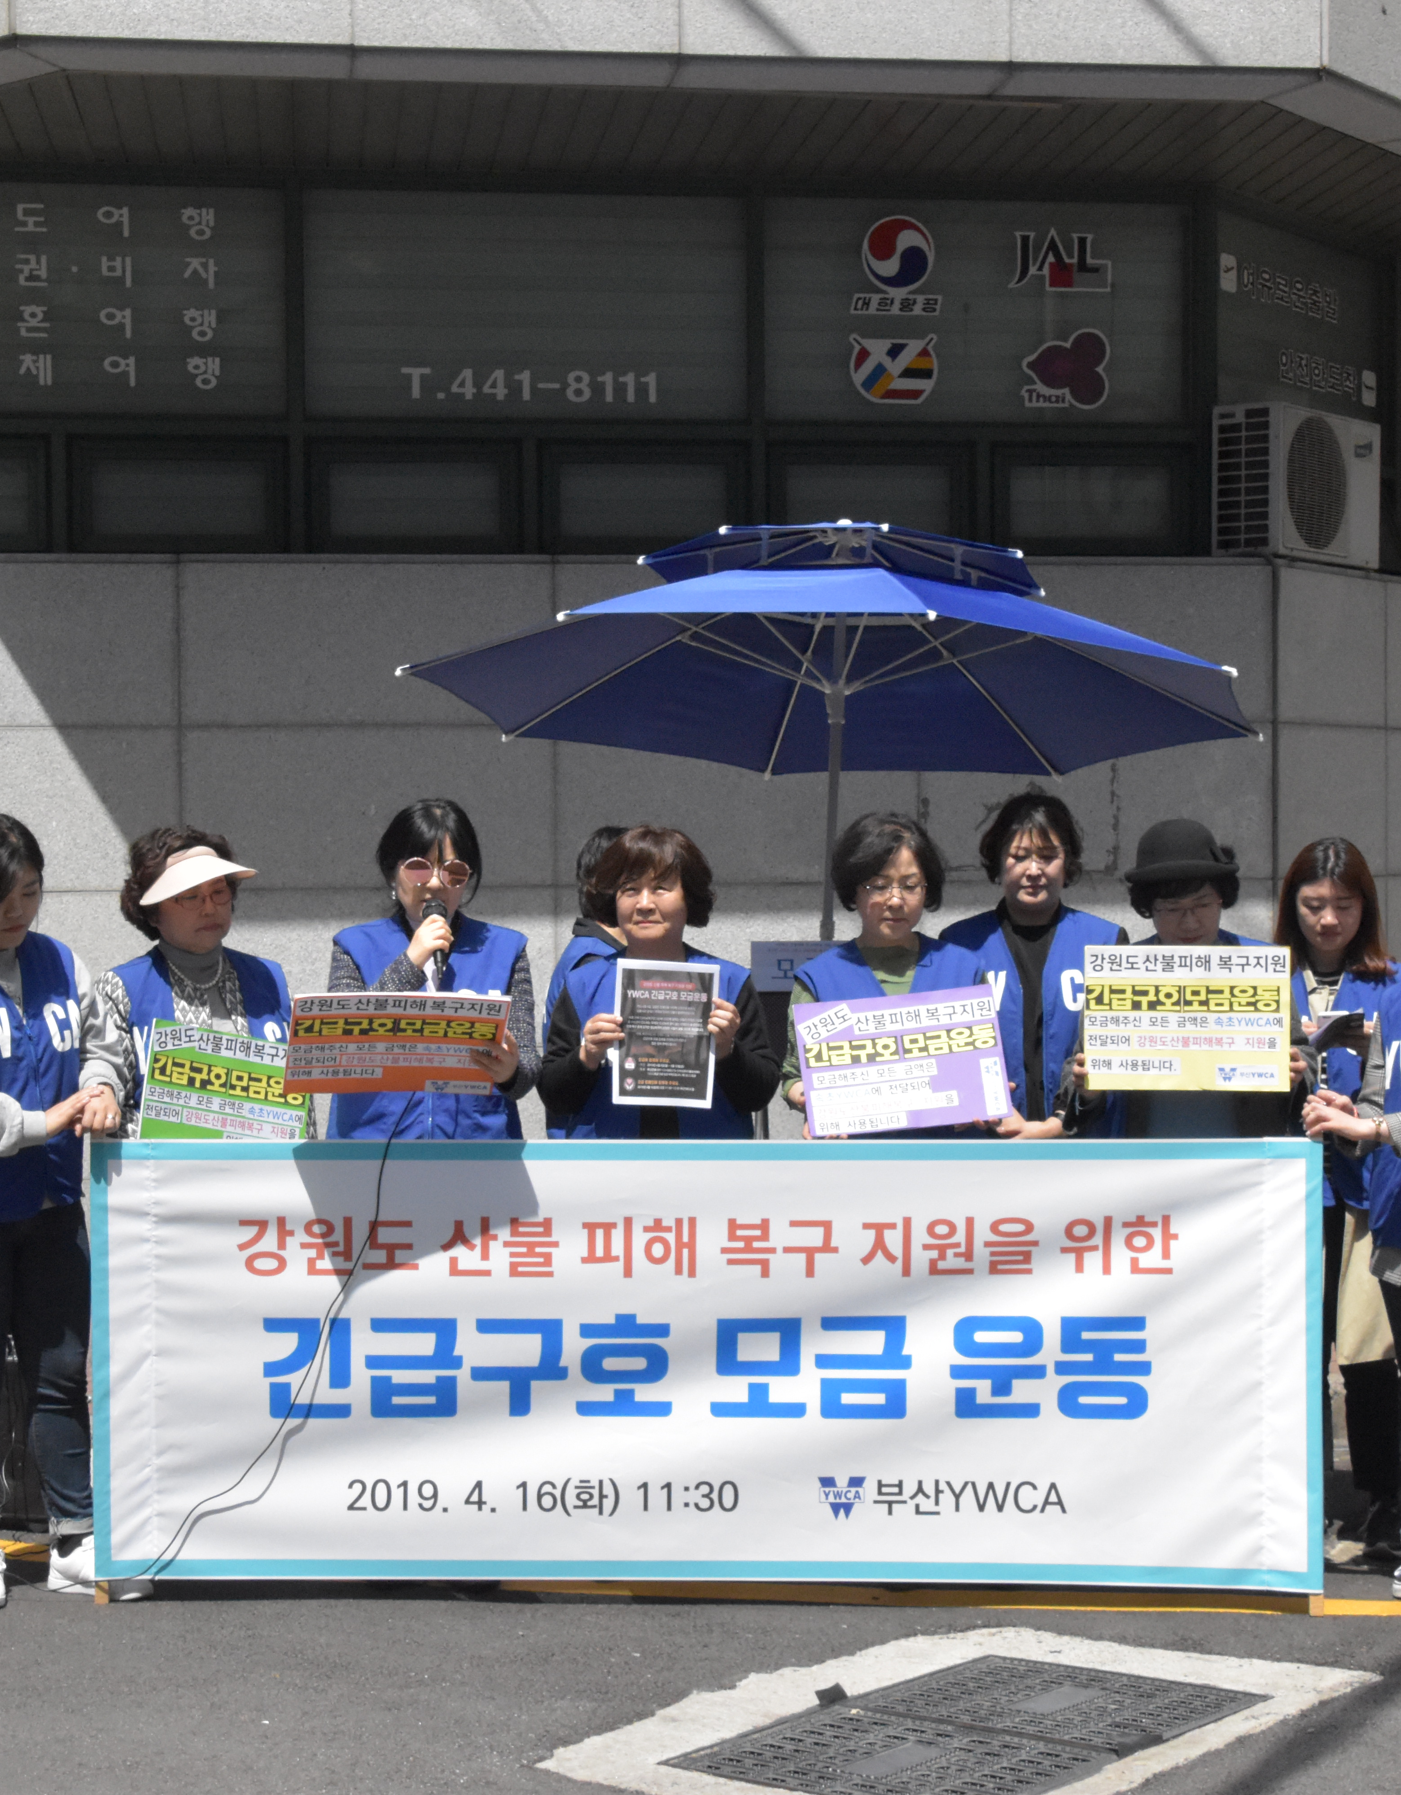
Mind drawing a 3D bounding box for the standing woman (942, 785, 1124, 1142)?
[{"bbox_3d":[0.748,0.591,6.500,0.500,1.660,0.320,0,2,6],"label":"standing woman"}]

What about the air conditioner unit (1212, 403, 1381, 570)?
[{"bbox_3d":[1.954,-1.327,9.540,0.245,0.485,0.680,0,1,40],"label":"air conditioner unit"}]

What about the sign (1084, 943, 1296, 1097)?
[{"bbox_3d":[0.992,0.247,5.940,0.420,0.297,0.012,0,1,6],"label":"sign"}]

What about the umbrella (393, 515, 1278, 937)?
[{"bbox_3d":[0.300,0.250,7.010,2.100,2.360,2.100,3,-7,0],"label":"umbrella"}]

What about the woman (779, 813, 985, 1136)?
[{"bbox_3d":[0.396,0.614,6.270,0.450,1.580,0.360,0,1,4],"label":"woman"}]

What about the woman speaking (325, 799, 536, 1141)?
[{"bbox_3d":[-0.562,0.606,6.070,0.450,1.620,0.380,-1,1,-5],"label":"woman speaking"}]

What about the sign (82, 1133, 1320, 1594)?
[{"bbox_3d":[0.008,0.946,5.920,2.510,0.920,0.040,0,2,3],"label":"sign"}]

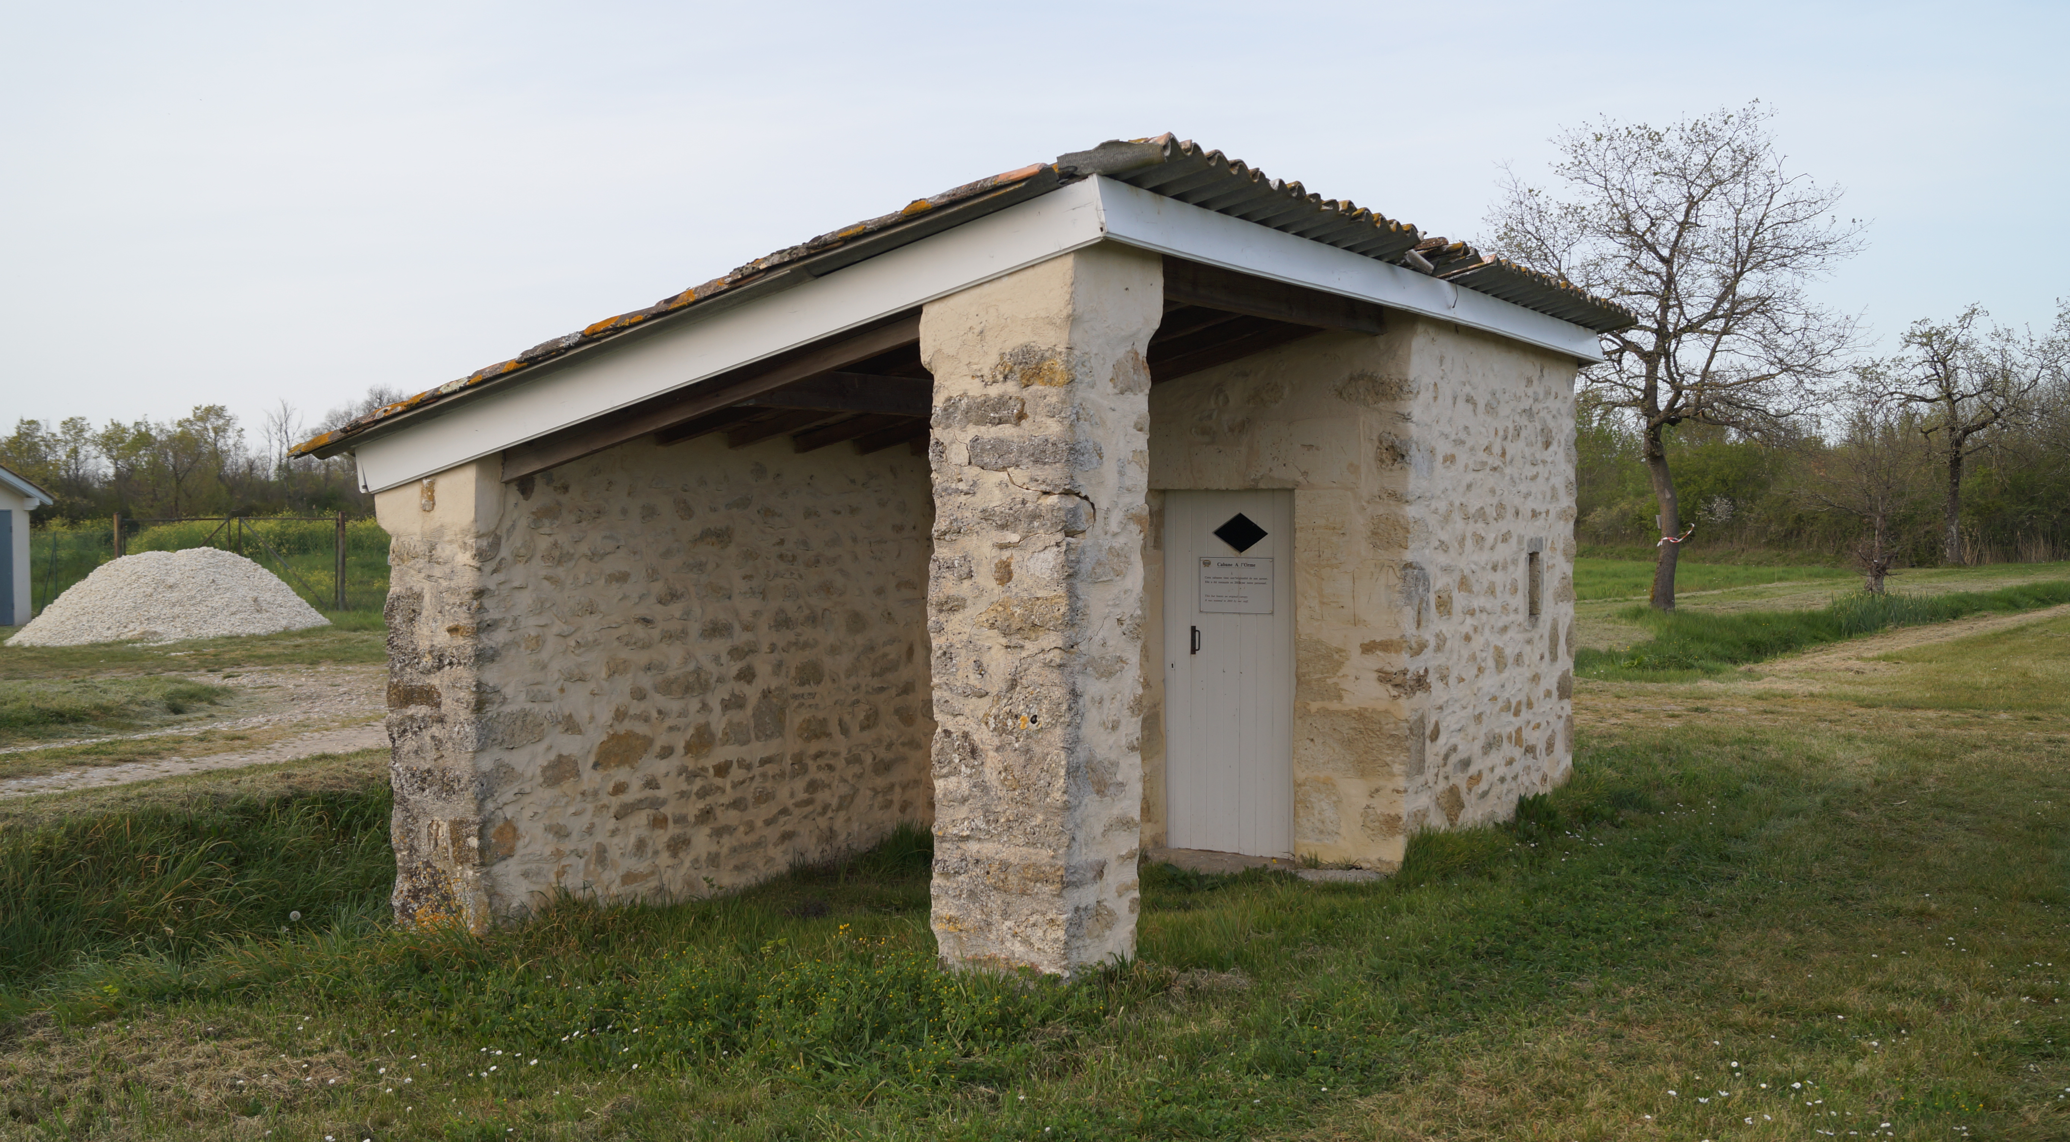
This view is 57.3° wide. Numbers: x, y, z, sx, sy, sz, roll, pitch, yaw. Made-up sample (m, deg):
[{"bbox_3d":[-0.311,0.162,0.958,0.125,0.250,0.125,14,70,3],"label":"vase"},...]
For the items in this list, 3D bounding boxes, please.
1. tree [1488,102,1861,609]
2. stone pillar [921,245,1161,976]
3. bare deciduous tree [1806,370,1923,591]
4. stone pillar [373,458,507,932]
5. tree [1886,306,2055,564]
[{"bbox_3d":[11.131,-3.699,32.827,6.473,8.727,6.150,1,2,19],"label":"tree"},{"bbox_3d":[0.016,0.131,6.732,0.563,2.433,0.600,1,3,30],"label":"stone pillar"},{"bbox_3d":[16.626,-1.740,37.914,2.431,4.359,2.309,1,2,24],"label":"bare deciduous tree"},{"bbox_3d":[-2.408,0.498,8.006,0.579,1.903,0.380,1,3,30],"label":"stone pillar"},{"bbox_3d":[26.150,-3.776,52.858,4.701,7.150,4.466,1,3,26],"label":"tree"}]

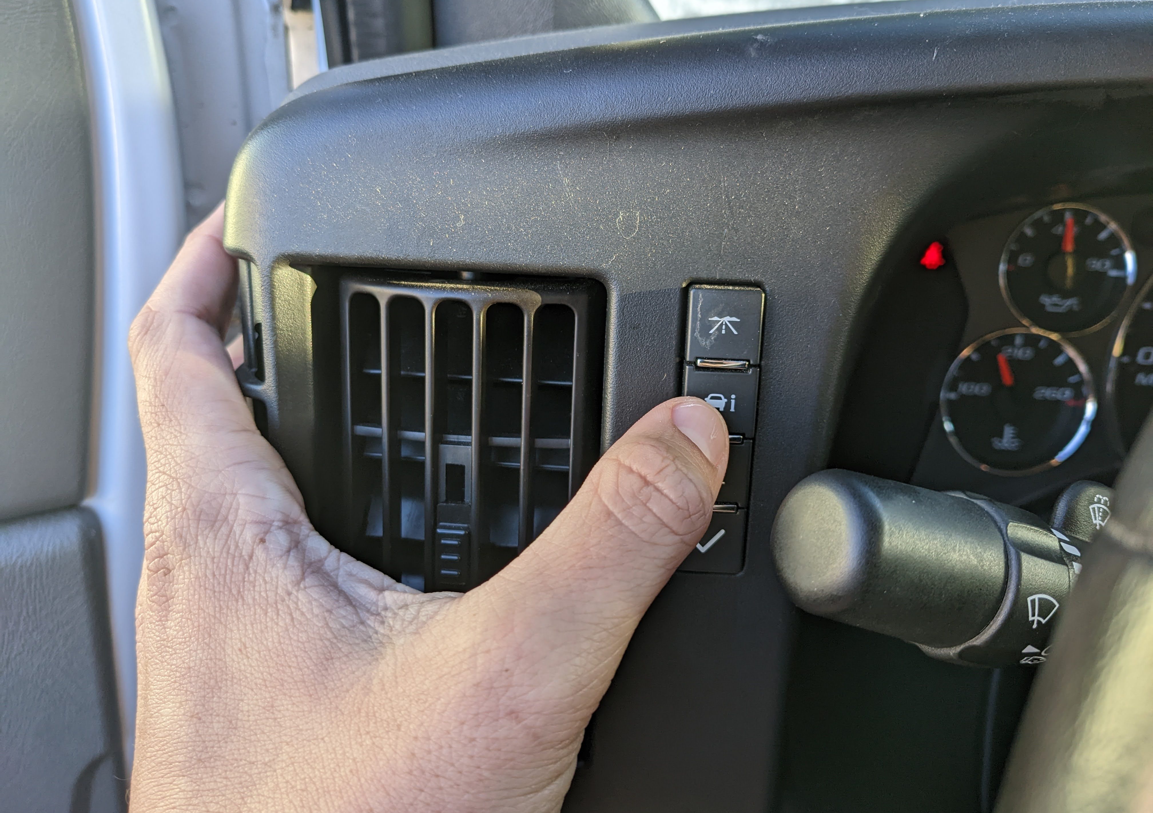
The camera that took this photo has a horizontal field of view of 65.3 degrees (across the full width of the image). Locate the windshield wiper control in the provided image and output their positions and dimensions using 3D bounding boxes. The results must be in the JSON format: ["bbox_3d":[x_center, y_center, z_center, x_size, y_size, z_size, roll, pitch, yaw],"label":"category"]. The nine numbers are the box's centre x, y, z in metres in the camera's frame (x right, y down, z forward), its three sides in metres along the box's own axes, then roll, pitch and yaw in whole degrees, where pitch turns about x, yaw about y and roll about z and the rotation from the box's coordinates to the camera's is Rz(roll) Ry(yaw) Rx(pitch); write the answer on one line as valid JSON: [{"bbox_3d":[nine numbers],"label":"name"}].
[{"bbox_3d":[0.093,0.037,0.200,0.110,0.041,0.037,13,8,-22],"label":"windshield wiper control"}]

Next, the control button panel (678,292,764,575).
[{"bbox_3d":[0.033,0.006,0.209,0.017,0.067,0.012,3,11,6],"label":"control button panel"}]

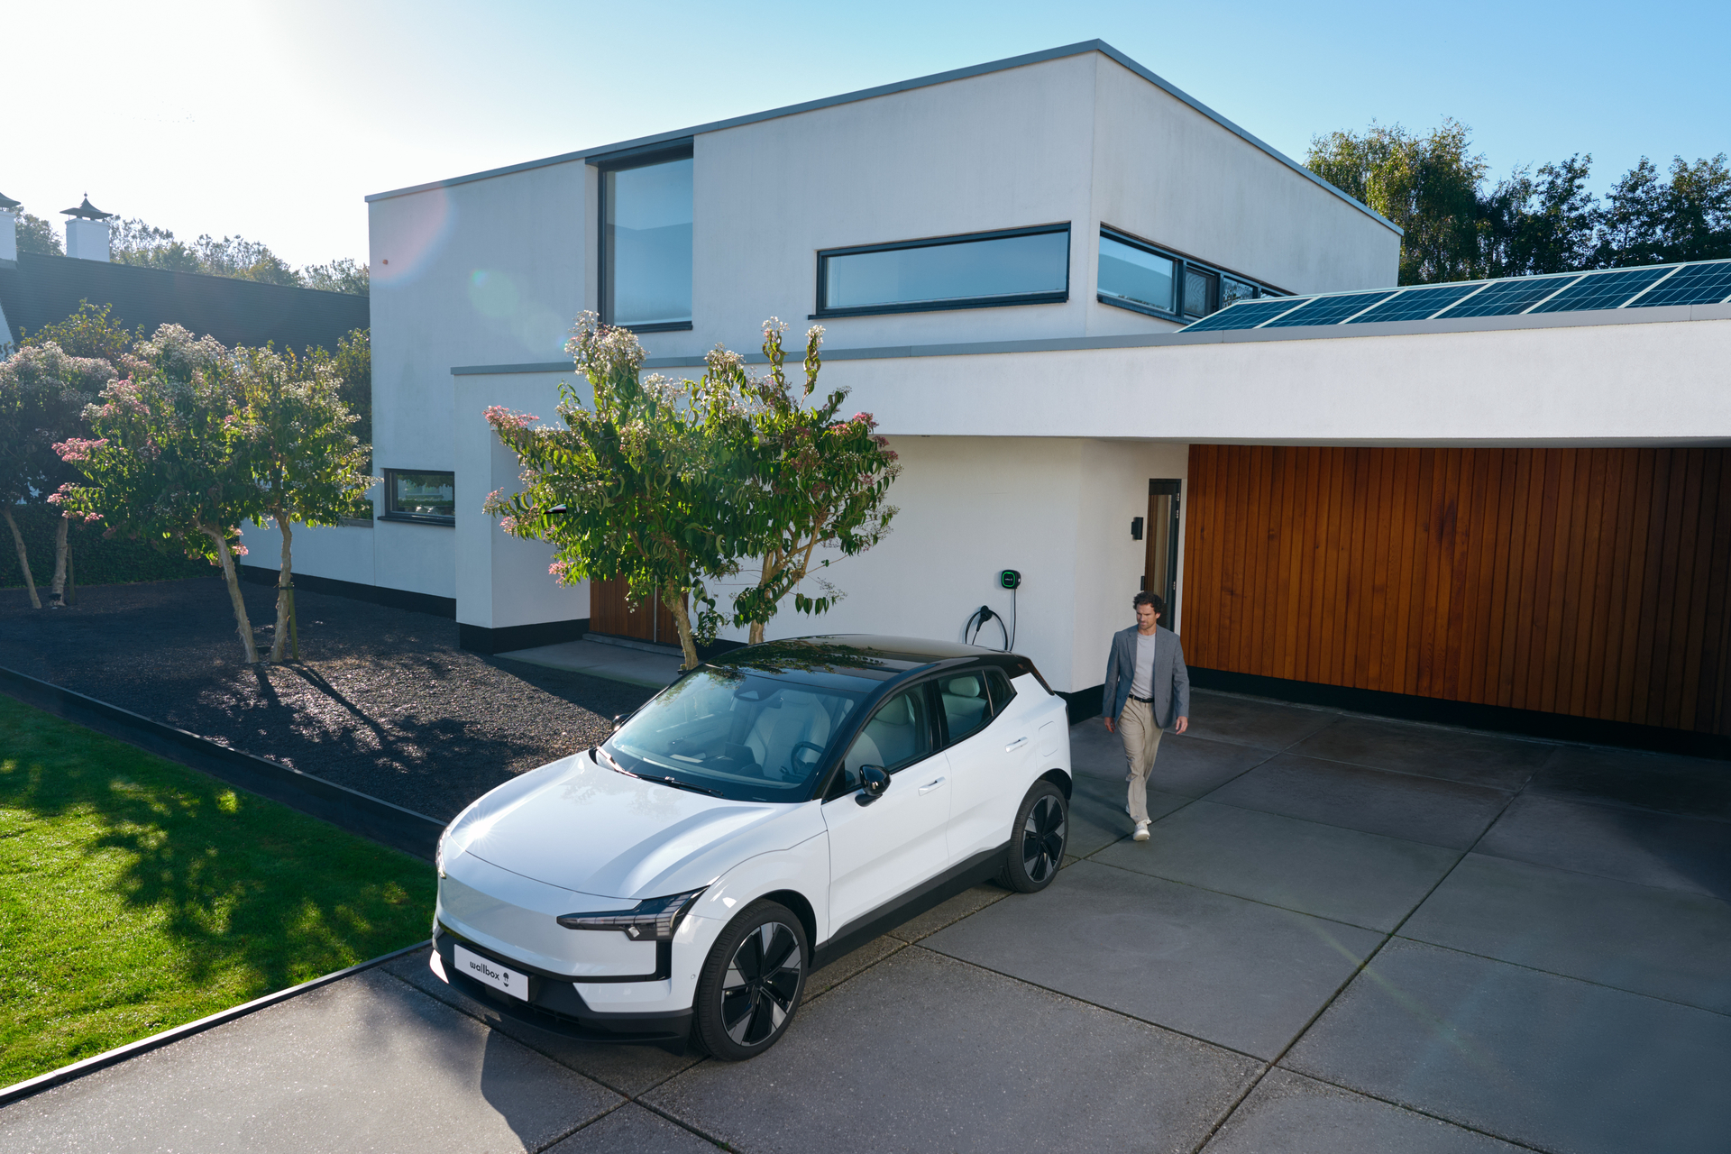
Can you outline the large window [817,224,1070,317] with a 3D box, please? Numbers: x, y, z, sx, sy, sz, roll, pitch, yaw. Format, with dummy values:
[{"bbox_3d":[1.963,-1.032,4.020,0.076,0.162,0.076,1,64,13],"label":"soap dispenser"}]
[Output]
[{"bbox_3d":[0.768,-3.287,12.551,3.200,0.780,0.120,6,8,35],"label":"large window"}]

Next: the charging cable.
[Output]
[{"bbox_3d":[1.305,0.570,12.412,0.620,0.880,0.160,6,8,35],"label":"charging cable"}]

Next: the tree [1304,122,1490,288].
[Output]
[{"bbox_3d":[15.681,-7.150,33.984,6.500,12.600,6.500,4,7,24],"label":"tree"}]

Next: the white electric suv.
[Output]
[{"bbox_3d":[-0.409,1.320,6.928,1.900,1.550,4.230,6,8,37],"label":"white electric suv"}]

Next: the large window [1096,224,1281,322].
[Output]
[{"bbox_3d":[4.251,-3.391,14.054,0.130,0.780,6.100,6,9,38],"label":"large window"}]

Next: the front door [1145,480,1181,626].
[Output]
[{"bbox_3d":[3.390,0.117,13.476,0.100,2.460,0.930,6,9,38],"label":"front door"}]

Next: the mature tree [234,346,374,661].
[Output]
[{"bbox_3d":[-7.063,-0.871,14.402,2.050,3.930,2.100,-2,7,-26],"label":"mature tree"}]

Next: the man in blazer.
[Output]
[{"bbox_3d":[2.126,1.017,8.710,0.630,1.820,0.550,4,7,27],"label":"man in blazer"}]

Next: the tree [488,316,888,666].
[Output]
[{"bbox_3d":[-1.612,-0.402,10.745,3.750,4.050,3.200,0,7,-9],"label":"tree"}]

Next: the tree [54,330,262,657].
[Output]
[{"bbox_3d":[-8.793,-0.982,14.361,2.650,4.150,2.500,-3,8,-31],"label":"tree"}]

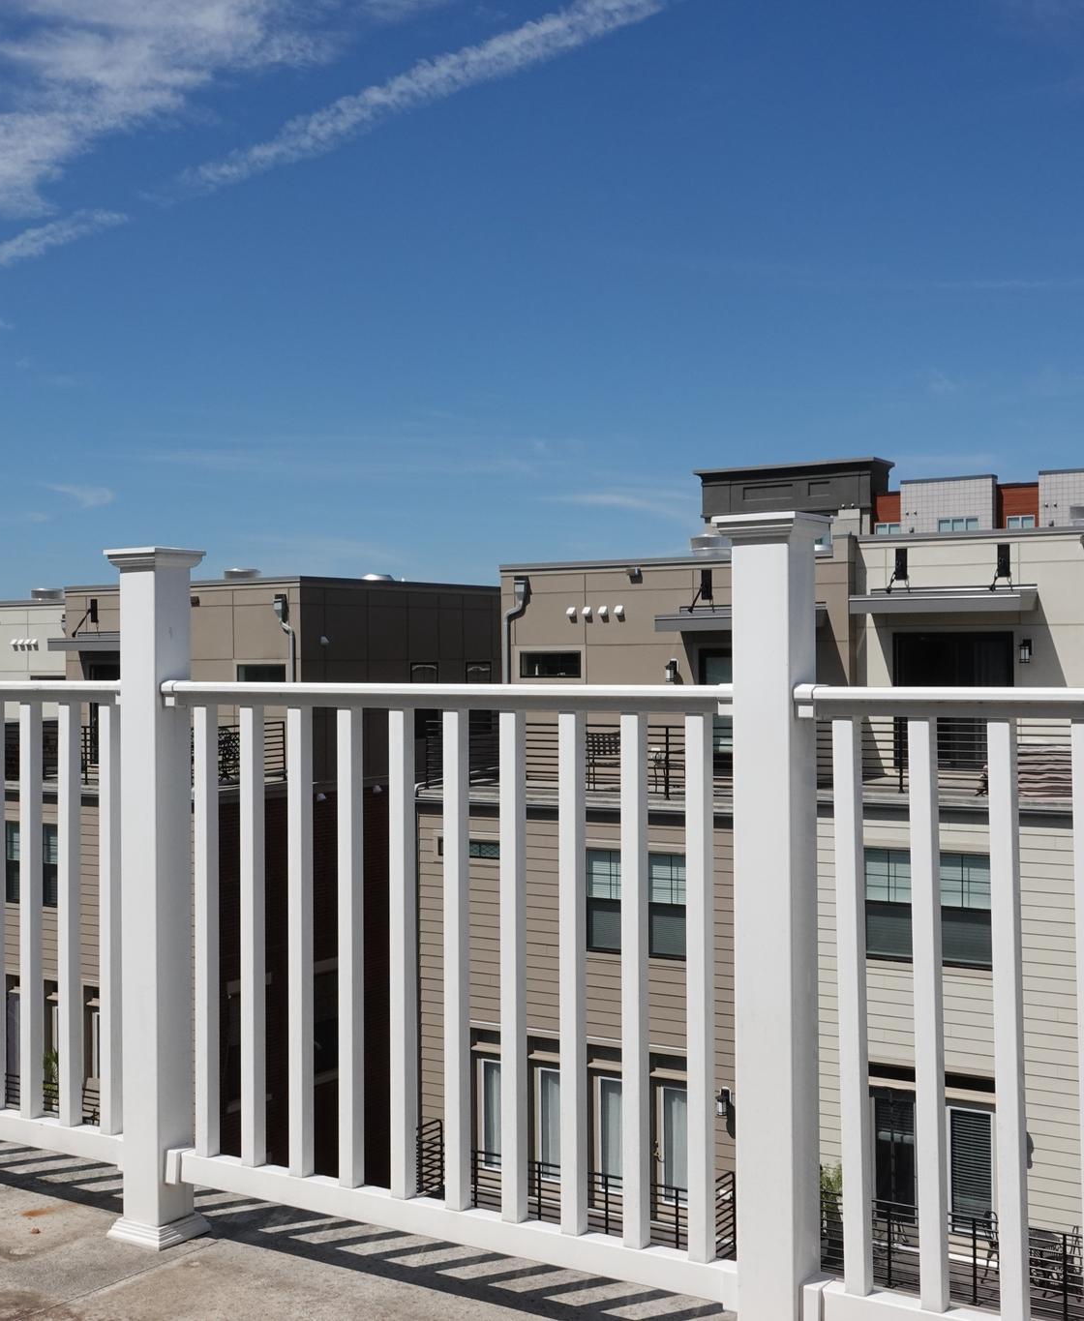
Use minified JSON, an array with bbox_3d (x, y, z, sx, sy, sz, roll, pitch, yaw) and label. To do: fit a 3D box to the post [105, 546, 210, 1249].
[{"bbox_3d":[-0.860,0.513,3.697,0.158,1.541,0.158,-1,0,32],"label":"post"}]

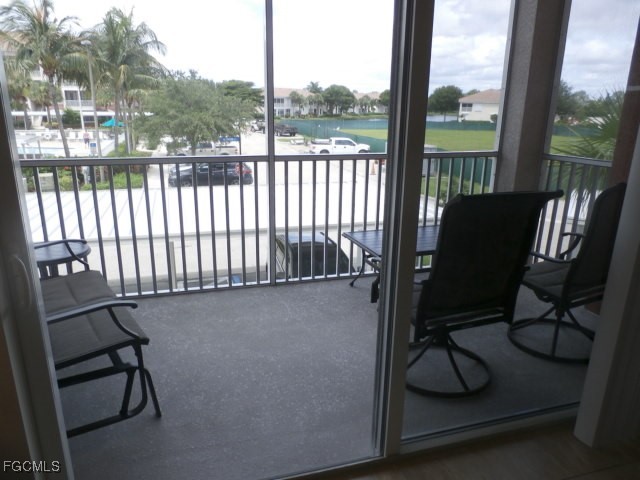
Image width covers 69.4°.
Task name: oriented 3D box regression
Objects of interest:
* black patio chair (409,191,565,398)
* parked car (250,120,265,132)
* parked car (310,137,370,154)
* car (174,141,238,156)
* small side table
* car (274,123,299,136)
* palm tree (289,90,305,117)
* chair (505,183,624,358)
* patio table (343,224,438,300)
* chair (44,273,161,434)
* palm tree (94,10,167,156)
[{"bbox_3d":[0.731,0.225,2.557,0.670,1.070,0.740,-5,17,-19],"label":"black patio chair"},{"bbox_3d":[-10.515,-19.891,81.000,4.900,1.850,1.950,16,22,42],"label":"parked car"},{"bbox_3d":[1.862,-8.865,44.084,5.850,1.940,2.030,0,16,-4],"label":"parked car"},{"bbox_3d":[-10.119,-7.630,40.048,5.750,1.920,2.000,-4,17,-16],"label":"car"},{"bbox_3d":[-1.757,0.320,3.107,0.465,0.510,0.465,1,16,0],"label":"small side table"},{"bbox_3d":[-5.407,-17.524,73.500,4.900,1.850,1.950,15,21,39],"label":"car"},{"bbox_3d":[-7.063,-40.870,138.897,4.300,7.847,4.300,1,16,0],"label":"palm tree"},{"bbox_3d":[1.574,0.144,2.894,0.670,1.060,0.740,-12,20,-36],"label":"chair"},{"bbox_3d":[0.814,0.215,3.655,1.120,0.475,0.630,-5,17,-19],"label":"patio table"},{"bbox_3d":[-1.395,0.351,2.272,0.780,0.930,1.215,-11,20,-36],"label":"chair"},{"bbox_3d":[-16.362,-13.517,40.400,6.341,12.523,6.341,1,16,0],"label":"palm tree"}]

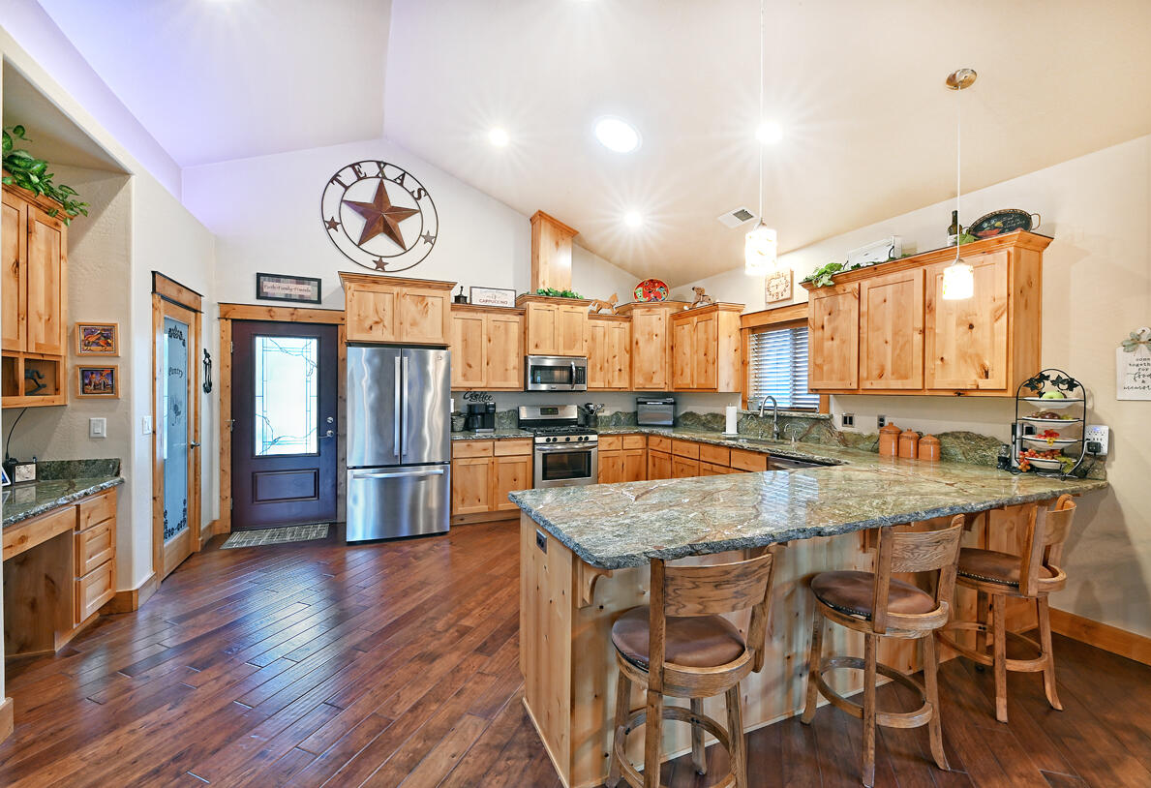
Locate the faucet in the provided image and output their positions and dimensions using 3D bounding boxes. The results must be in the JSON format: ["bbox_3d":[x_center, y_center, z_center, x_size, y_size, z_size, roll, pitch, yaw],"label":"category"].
[{"bbox_3d":[1.866,0.237,4.420,0.260,0.440,0.080,0,0,-24],"label":"faucet"}]

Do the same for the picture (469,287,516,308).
[{"bbox_3d":[-0.913,-1.068,5.115,0.525,0.203,0.030,0,0,-24],"label":"picture"}]

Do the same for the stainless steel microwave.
[{"bbox_3d":[-0.274,-0.233,5.547,0.757,0.409,0.430,0,0,-24],"label":"stainless steel microwave"}]

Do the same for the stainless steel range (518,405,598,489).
[{"bbox_3d":[-0.208,0.753,5.355,0.755,1.199,0.702,0,0,-23],"label":"stainless steel range"}]

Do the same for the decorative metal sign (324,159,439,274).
[{"bbox_3d":[-2.062,-1.904,4.930,1.160,1.166,0.100,0,0,-24],"label":"decorative metal sign"}]

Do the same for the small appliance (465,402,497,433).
[{"bbox_3d":[-1.065,0.266,5.192,0.290,0.335,0.280,0,0,-24],"label":"small appliance"}]

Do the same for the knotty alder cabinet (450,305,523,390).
[{"bbox_3d":[-1.040,-0.496,5.261,0.870,0.932,0.380,0,0,-24],"label":"knotty alder cabinet"}]

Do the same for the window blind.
[{"bbox_3d":[2.090,-0.257,4.574,0.060,0.840,0.850,0,0,-24],"label":"window blind"}]

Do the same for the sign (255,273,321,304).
[{"bbox_3d":[-2.871,-1.055,4.622,0.557,0.257,0.025,0,0,-24],"label":"sign"}]

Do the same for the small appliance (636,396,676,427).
[{"bbox_3d":[1.048,0.234,5.998,0.450,0.390,0.290,0,0,22],"label":"small appliance"}]

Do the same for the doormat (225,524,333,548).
[{"bbox_3d":[-2.825,1.342,4.371,0.820,0.012,0.530,0,0,-23],"label":"doormat"}]

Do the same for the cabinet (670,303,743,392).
[{"bbox_3d":[1.480,-0.488,5.273,0.350,0.934,0.877,0,0,-23],"label":"cabinet"}]

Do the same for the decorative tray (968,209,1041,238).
[{"bbox_3d":[2.638,-1.002,2.863,0.035,0.255,0.385,14,-5,-22],"label":"decorative tray"}]

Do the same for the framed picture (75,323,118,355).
[{"bbox_3d":[-2.901,-0.331,2.784,0.199,0.203,0.025,0,0,-24],"label":"framed picture"}]

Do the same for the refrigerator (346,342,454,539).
[{"bbox_3d":[-1.771,0.465,4.630,0.903,1.770,0.792,0,0,-23],"label":"refrigerator"}]

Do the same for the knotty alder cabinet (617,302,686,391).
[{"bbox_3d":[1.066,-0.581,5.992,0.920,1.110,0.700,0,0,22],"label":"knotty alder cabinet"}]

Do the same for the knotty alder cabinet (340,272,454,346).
[{"bbox_3d":[-1.821,-0.800,4.743,1.078,0.645,0.680,0,0,-24],"label":"knotty alder cabinet"}]

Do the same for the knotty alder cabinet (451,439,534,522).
[{"bbox_3d":[-0.976,0.912,5.080,0.875,0.878,0.630,0,0,-23],"label":"knotty alder cabinet"}]

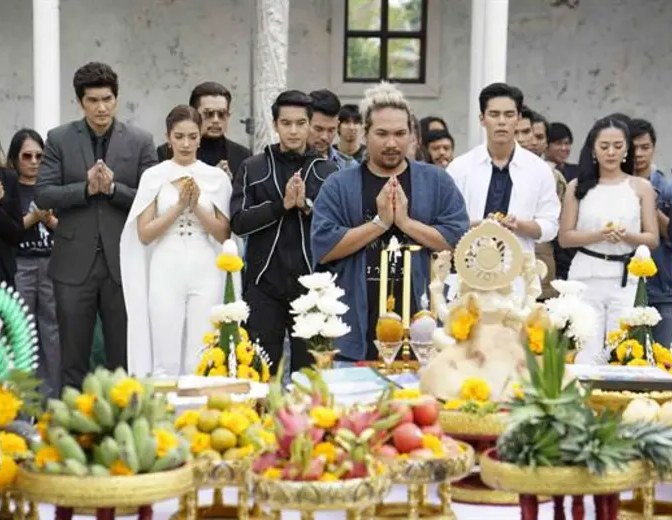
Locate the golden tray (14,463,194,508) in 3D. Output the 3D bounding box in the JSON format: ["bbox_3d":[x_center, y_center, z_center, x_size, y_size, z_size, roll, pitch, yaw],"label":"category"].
[{"bbox_3d":[-0.500,0.470,3.980,0.390,0.065,0.390,0,5,0],"label":"golden tray"}]

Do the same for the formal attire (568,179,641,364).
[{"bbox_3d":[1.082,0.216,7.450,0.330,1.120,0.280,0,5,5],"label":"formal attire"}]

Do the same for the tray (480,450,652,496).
[{"bbox_3d":[0.513,0.463,4.100,0.385,0.060,0.385,0,5,0],"label":"tray"}]

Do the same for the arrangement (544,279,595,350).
[{"bbox_3d":[0.653,0.152,5.150,0.150,0.195,0.150,0,5,0],"label":"arrangement"}]

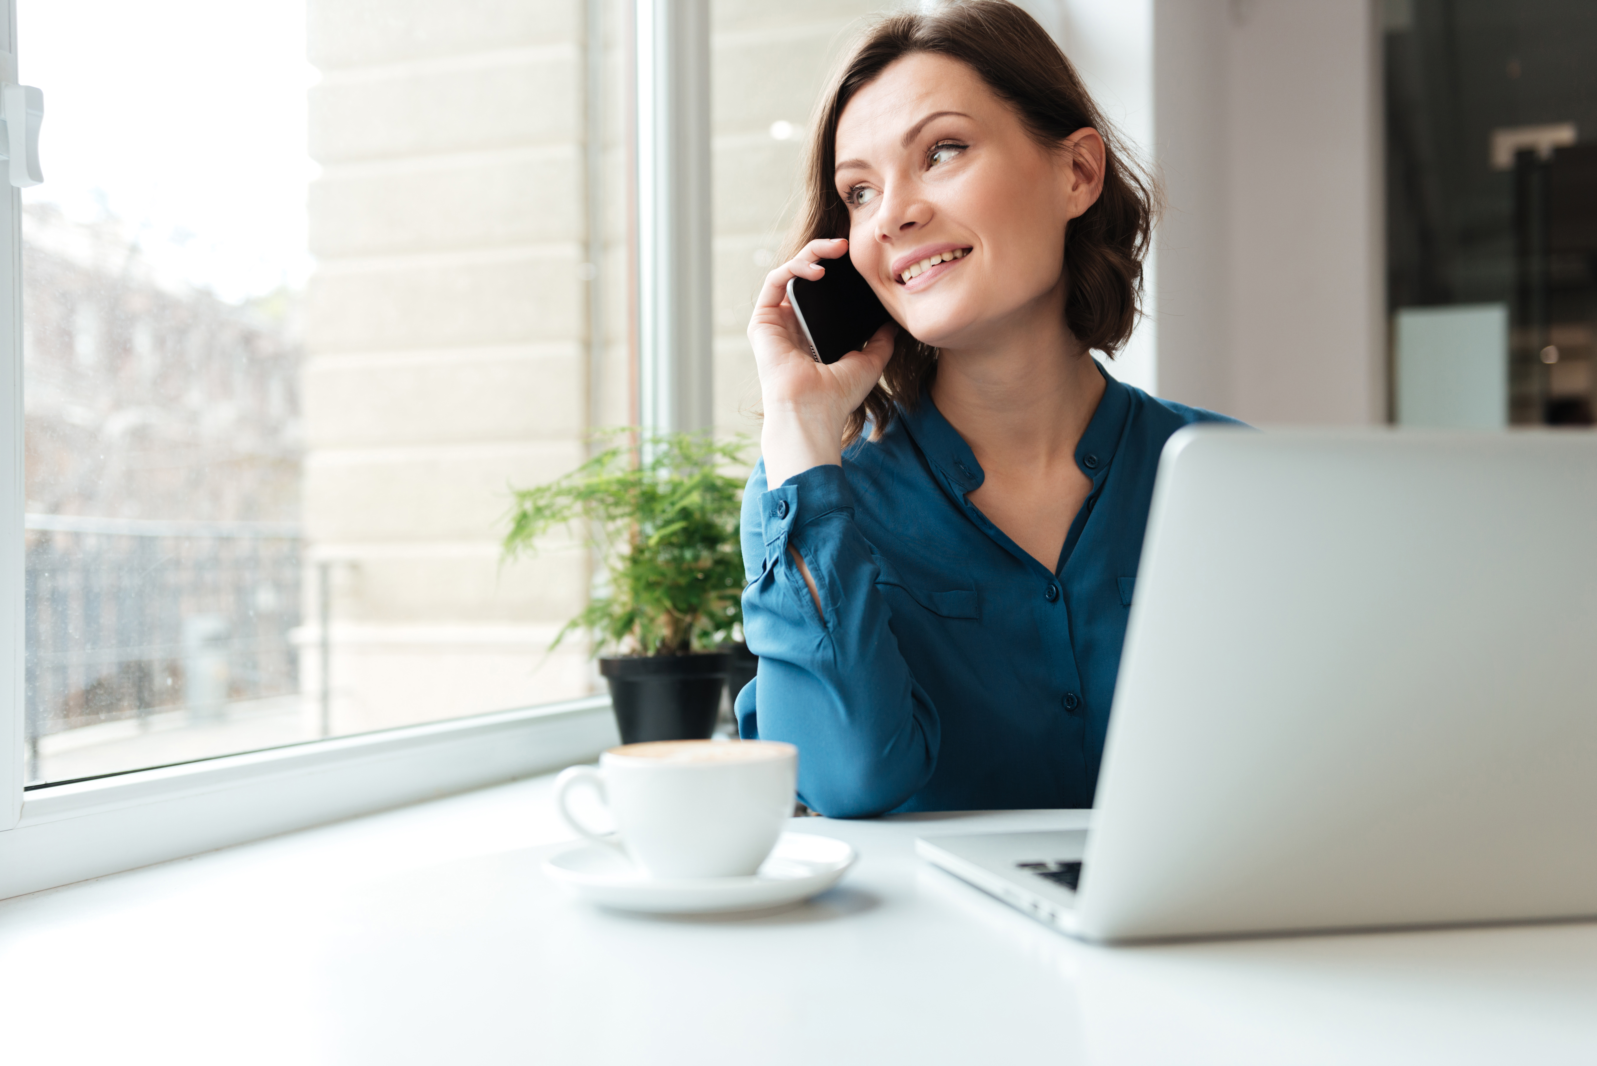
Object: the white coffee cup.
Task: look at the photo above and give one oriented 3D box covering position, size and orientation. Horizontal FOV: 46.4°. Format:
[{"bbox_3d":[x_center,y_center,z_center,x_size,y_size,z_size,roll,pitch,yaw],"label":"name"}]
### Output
[{"bbox_3d":[-0.055,0.127,0.832,0.109,0.058,0.088,-1,0,-4],"label":"white coffee cup"}]

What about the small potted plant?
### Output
[{"bbox_3d":[-0.158,0.057,1.720,0.232,0.302,0.210,-1,0,0],"label":"small potted plant"}]

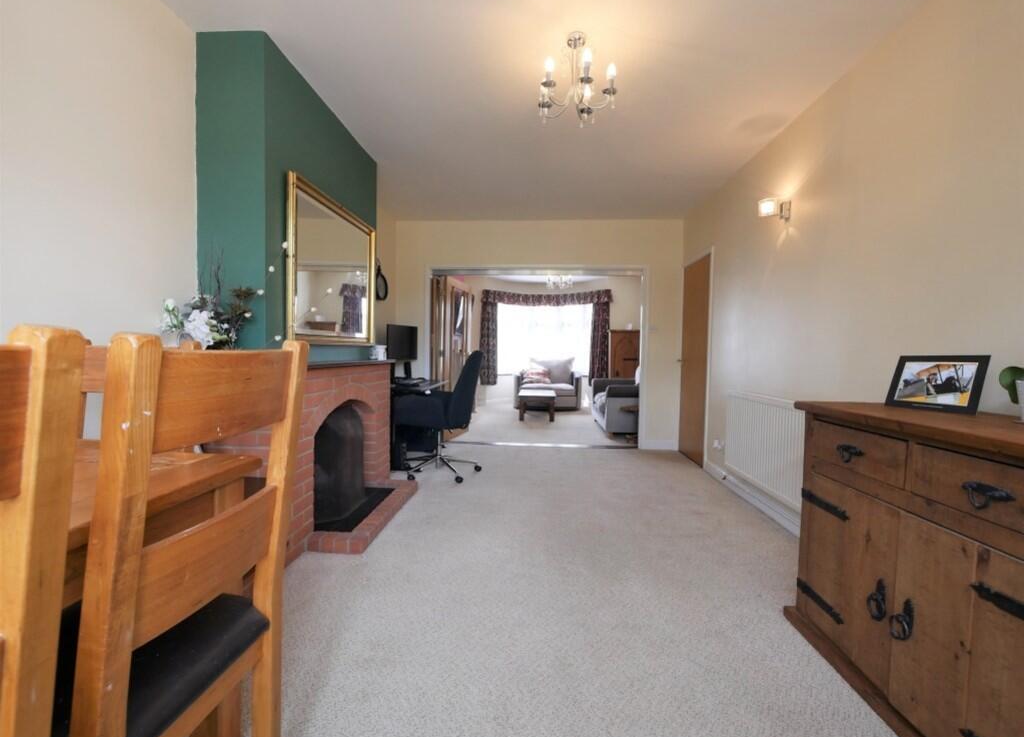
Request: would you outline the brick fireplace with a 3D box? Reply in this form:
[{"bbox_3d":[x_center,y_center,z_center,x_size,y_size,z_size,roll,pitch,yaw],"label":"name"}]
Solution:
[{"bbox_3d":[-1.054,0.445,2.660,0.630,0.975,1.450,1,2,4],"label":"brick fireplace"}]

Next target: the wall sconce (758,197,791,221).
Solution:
[{"bbox_3d":[1.669,-1.010,2.650,0.150,0.140,0.120,1,2,4],"label":"wall sconce"}]

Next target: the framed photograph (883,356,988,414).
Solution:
[{"bbox_3d":[1.533,0.052,1.497,0.030,0.210,0.252,21,-5,-18],"label":"framed photograph"}]

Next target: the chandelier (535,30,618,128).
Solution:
[{"bbox_3d":[0.293,-1.372,1.928,0.370,0.370,0.370,1,2,4],"label":"chandelier"}]

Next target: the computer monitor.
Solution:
[{"bbox_3d":[-1.095,-0.149,4.225,0.200,0.540,0.400,2,3,36],"label":"computer monitor"}]

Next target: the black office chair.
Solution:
[{"bbox_3d":[-0.597,0.377,3.541,0.700,1.065,0.630,1,2,4],"label":"black office chair"}]

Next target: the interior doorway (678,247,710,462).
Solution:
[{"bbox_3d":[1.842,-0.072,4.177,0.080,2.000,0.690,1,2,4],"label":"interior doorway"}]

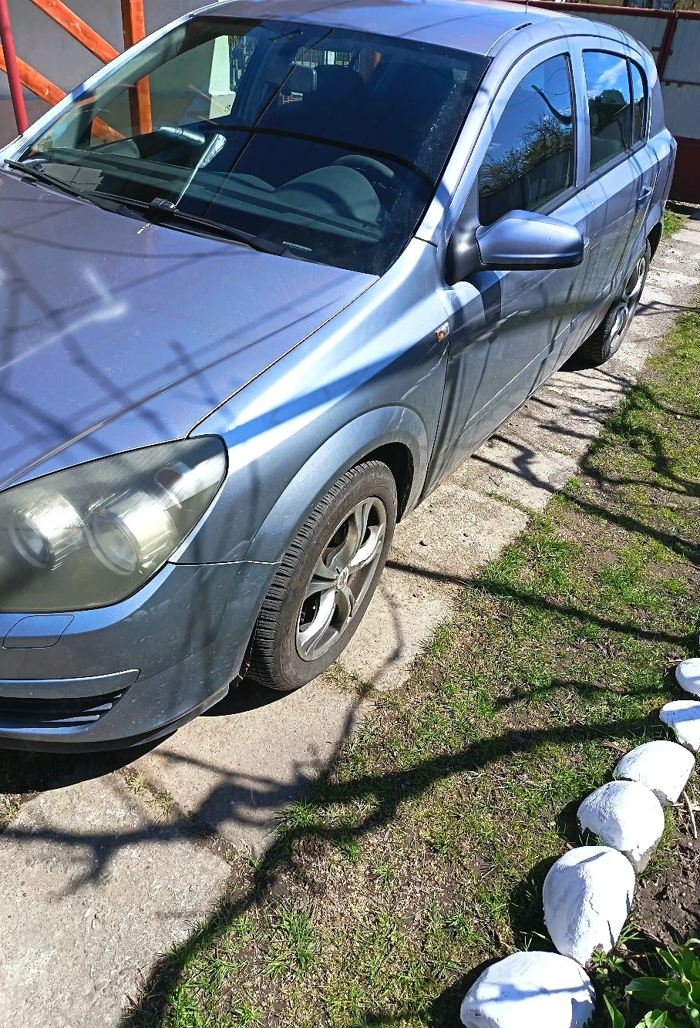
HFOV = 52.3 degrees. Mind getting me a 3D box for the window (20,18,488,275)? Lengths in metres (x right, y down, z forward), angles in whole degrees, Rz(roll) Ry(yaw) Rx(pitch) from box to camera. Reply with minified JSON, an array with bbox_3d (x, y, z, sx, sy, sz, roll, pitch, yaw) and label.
[{"bbox_3d":[-0.339,-1.127,1.999,1.420,0.130,0.940,25,69,24],"label":"window"}]

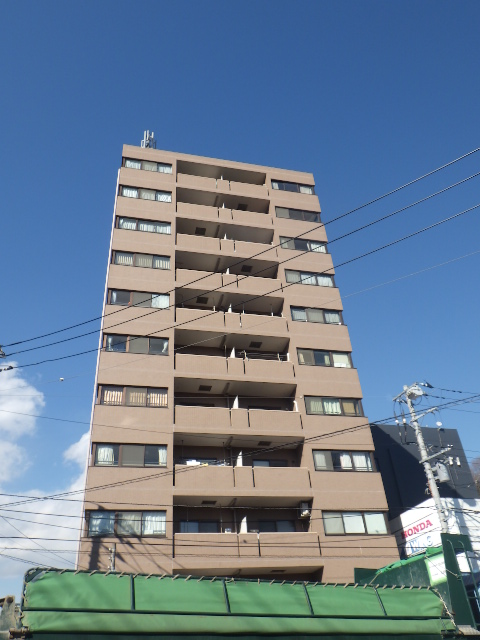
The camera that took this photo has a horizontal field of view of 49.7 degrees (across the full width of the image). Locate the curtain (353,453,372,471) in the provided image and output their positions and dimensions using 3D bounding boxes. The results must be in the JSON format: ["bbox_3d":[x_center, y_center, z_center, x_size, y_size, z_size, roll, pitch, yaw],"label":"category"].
[{"bbox_3d":[5.868,6.760,24.620,0.919,0.936,0.100,5,-38,-13],"label":"curtain"}]

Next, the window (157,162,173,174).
[{"bbox_3d":[-4.950,-10.025,34.363,0.940,0.914,0.120,5,-38,-13],"label":"window"}]

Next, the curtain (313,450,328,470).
[{"bbox_3d":[3.812,6.595,24.252,0.564,0.838,0.120,5,-38,-13],"label":"curtain"}]

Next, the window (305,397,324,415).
[{"bbox_3d":[3.831,4.412,26.483,0.986,0.985,0.080,5,-37,-13],"label":"window"}]

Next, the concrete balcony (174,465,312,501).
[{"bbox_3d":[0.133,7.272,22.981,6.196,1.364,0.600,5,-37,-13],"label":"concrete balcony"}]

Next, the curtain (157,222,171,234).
[{"bbox_3d":[-4.673,-5.589,31.624,0.900,0.920,0.120,5,-37,-13],"label":"curtain"}]

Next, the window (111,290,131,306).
[{"bbox_3d":[-6.346,-1.123,27.608,1.059,0.985,0.080,5,-37,-13],"label":"window"}]

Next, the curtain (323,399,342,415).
[{"bbox_3d":[4.718,4.423,26.369,0.923,0.883,0.100,5,-37,-13],"label":"curtain"}]

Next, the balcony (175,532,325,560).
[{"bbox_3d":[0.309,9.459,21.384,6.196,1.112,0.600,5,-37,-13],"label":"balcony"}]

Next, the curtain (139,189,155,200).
[{"bbox_3d":[-5.879,-7.851,32.967,1.060,1.020,0.100,5,-37,-13],"label":"curtain"}]

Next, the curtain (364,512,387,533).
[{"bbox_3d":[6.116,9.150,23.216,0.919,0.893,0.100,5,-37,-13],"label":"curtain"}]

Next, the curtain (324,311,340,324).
[{"bbox_3d":[5.436,-0.147,30.424,0.950,0.980,0.100,5,-37,-13],"label":"curtain"}]

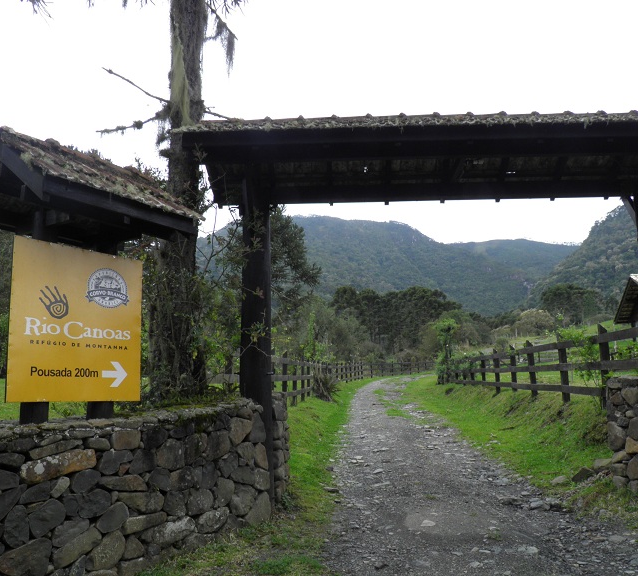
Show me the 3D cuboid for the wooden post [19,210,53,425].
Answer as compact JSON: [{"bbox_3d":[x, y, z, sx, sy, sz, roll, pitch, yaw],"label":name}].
[{"bbox_3d":[-2.026,0.169,4.511,0.140,1.590,0.140,-6,-10,33],"label":"wooden post"}]

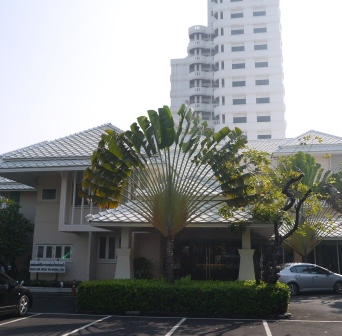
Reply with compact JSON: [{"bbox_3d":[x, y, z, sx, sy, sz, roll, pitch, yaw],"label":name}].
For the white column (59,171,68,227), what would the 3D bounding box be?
[{"bbox_3d":[-6.058,1.759,23.405,0.300,3.073,0.300,-2,-13,9],"label":"white column"}]

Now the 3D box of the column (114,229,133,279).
[{"bbox_3d":[-2.032,4.072,17.627,0.750,2.941,0.750,-2,-13,9],"label":"column"}]

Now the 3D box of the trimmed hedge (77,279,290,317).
[{"bbox_3d":[0.439,4.363,14.084,6.550,0.880,2.100,-1,-12,7],"label":"trimmed hedge"}]

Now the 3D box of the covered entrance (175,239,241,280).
[{"bbox_3d":[1.965,5.154,22.286,3.900,2.860,2.600,-2,-13,9],"label":"covered entrance"}]

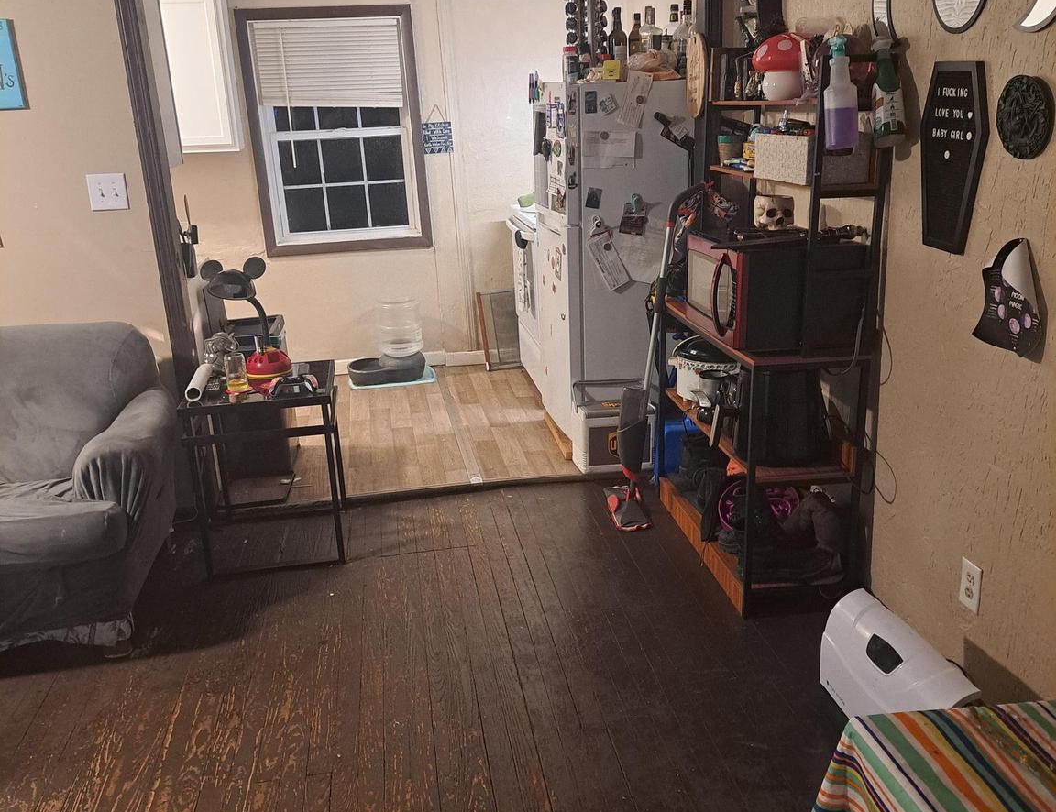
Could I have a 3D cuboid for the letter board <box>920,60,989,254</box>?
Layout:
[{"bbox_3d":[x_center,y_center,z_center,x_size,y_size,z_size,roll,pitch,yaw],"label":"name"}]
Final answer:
[{"bbox_3d":[0.991,-0.580,2.291,0.025,0.425,0.260,-5,18,-7],"label":"letter board"}]

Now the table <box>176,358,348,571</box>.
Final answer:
[{"bbox_3d":[-0.896,0.204,3.422,0.480,0.595,0.475,-5,18,-7],"label":"table"}]

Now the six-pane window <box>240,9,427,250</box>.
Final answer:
[{"bbox_3d":[-1.007,-1.433,5.154,0.850,1.210,0.080,-5,18,-7],"label":"six-pane window"}]

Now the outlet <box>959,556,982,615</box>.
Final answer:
[{"bbox_3d":[1.071,0.439,2.371,0.010,0.118,0.078,-5,18,-7],"label":"outlet"}]

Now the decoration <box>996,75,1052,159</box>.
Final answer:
[{"bbox_3d":[1.043,-0.606,2.047,0.025,0.162,0.163,-4,18,-7],"label":"decoration"}]

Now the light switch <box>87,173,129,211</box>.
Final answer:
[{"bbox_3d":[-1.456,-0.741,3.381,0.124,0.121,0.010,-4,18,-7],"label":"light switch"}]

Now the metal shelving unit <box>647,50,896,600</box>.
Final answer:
[{"bbox_3d":[0.710,-0.260,3.049,0.360,1.540,0.880,-4,18,-7],"label":"metal shelving unit"}]

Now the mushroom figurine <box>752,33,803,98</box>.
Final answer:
[{"bbox_3d":[0.731,-0.966,2.782,0.175,0.178,0.175,-4,18,-7],"label":"mushroom figurine"}]

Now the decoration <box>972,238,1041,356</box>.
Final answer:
[{"bbox_3d":[1.028,-0.235,2.113,0.035,0.240,0.215,-5,18,-7],"label":"decoration"}]

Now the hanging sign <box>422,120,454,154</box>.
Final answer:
[{"bbox_3d":[-0.481,-1.435,5.236,0.155,0.168,0.012,-5,18,-7],"label":"hanging sign"}]

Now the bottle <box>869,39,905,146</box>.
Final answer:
[{"bbox_3d":[0.892,-0.769,2.401,0.090,0.265,0.095,-19,20,-20],"label":"bottle"}]

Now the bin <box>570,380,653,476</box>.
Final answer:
[{"bbox_3d":[0.352,0.070,3.992,0.312,0.355,0.190,-5,18,-7],"label":"bin"}]

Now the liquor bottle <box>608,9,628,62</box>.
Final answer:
[{"bbox_3d":[0.357,-1.428,3.869,0.076,0.285,0.076,-4,18,-7],"label":"liquor bottle"}]

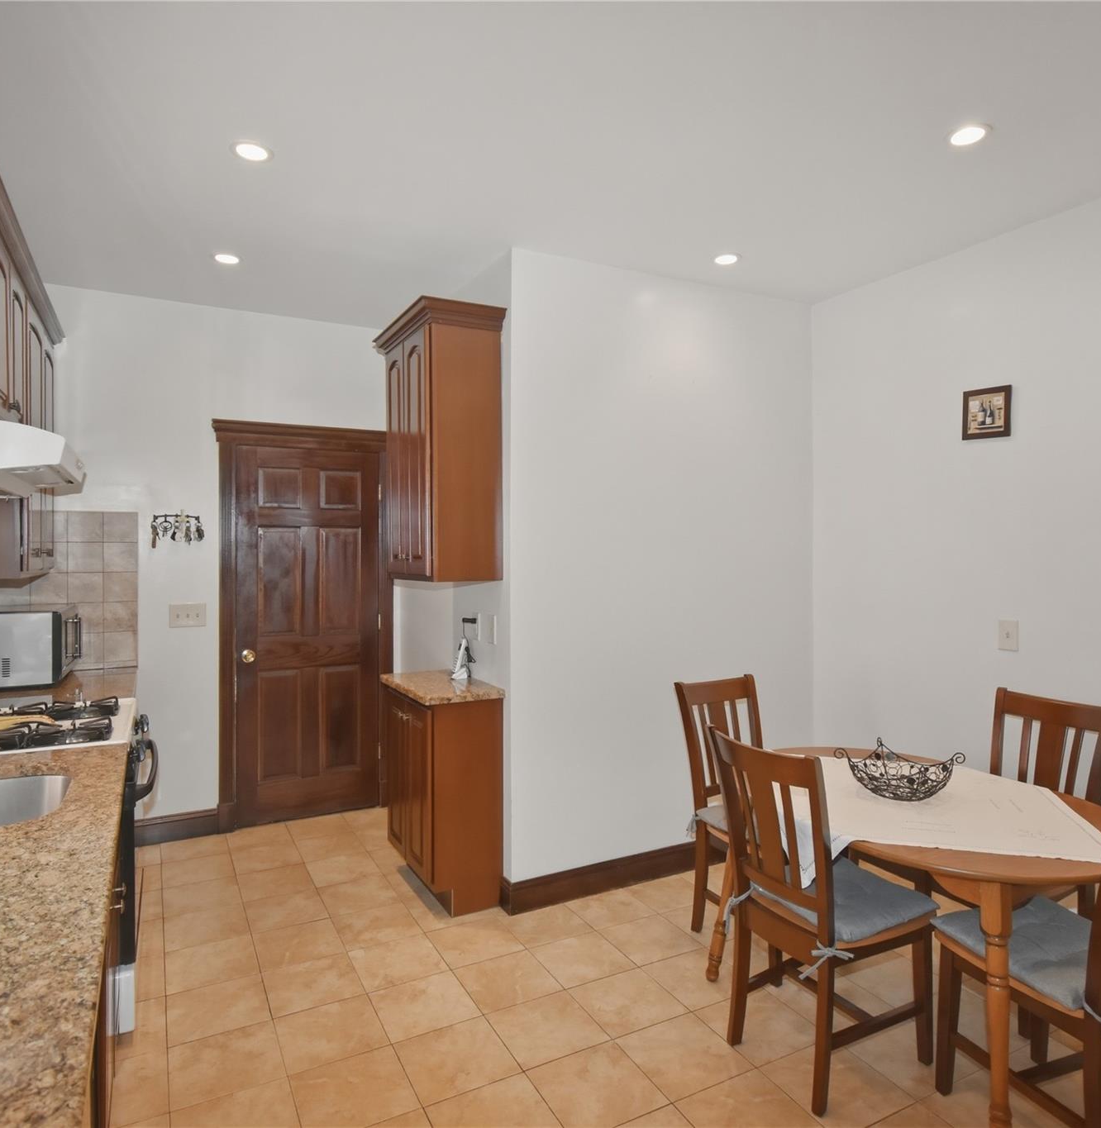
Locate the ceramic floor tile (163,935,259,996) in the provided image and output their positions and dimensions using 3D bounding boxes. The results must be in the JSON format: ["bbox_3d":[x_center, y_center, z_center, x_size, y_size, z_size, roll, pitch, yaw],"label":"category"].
[{"bbox_3d":[-1.212,1.439,2.531,0.295,0.009,0.293,0,0,-29],"label":"ceramic floor tile"}]

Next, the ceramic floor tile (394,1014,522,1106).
[{"bbox_3d":[-0.282,1.474,2.099,0.300,0.010,0.295,0,1,-28],"label":"ceramic floor tile"}]

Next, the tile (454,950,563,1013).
[{"bbox_3d":[-0.152,1.454,2.461,0.298,0.010,0.296,0,0,-28],"label":"tile"}]

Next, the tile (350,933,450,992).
[{"bbox_3d":[-0.547,1.439,2.550,0.295,0.009,0.293,0,0,-29],"label":"tile"}]

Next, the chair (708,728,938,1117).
[{"bbox_3d":[0.800,0.972,2.083,0.520,0.955,0.440,0,0,-29],"label":"chair"}]

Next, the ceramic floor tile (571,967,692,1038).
[{"bbox_3d":[0.252,1.440,2.320,0.295,0.009,0.293,0,0,-29],"label":"ceramic floor tile"}]

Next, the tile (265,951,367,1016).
[{"bbox_3d":[-0.819,1.454,2.440,0.298,0.010,0.296,0,0,-28],"label":"tile"}]

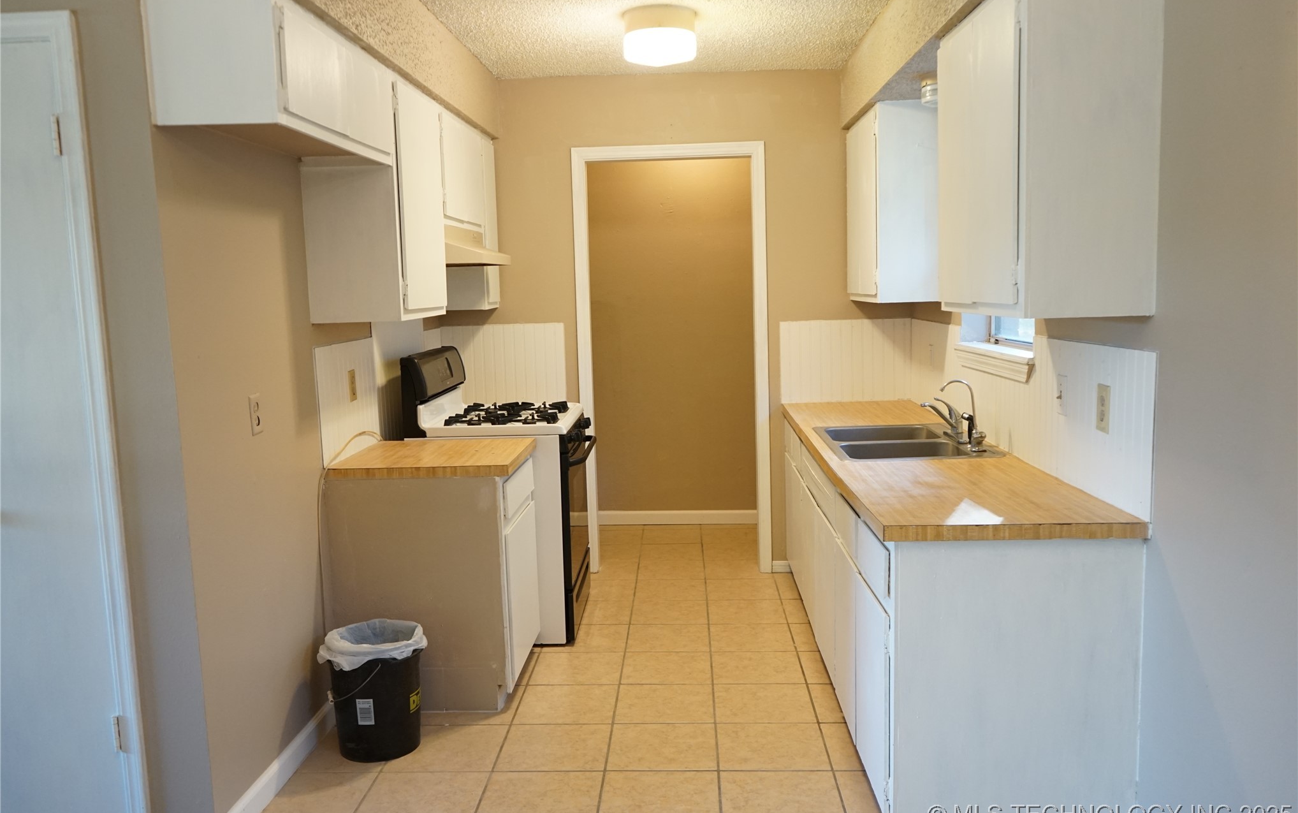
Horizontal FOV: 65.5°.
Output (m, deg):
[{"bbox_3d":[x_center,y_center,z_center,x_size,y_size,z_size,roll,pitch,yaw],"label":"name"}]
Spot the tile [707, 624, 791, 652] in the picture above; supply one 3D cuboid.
[{"bbox_3d":[0.420,0.947,4.136,0.331,0.010,0.320,-1,7,2],"label":"tile"}]

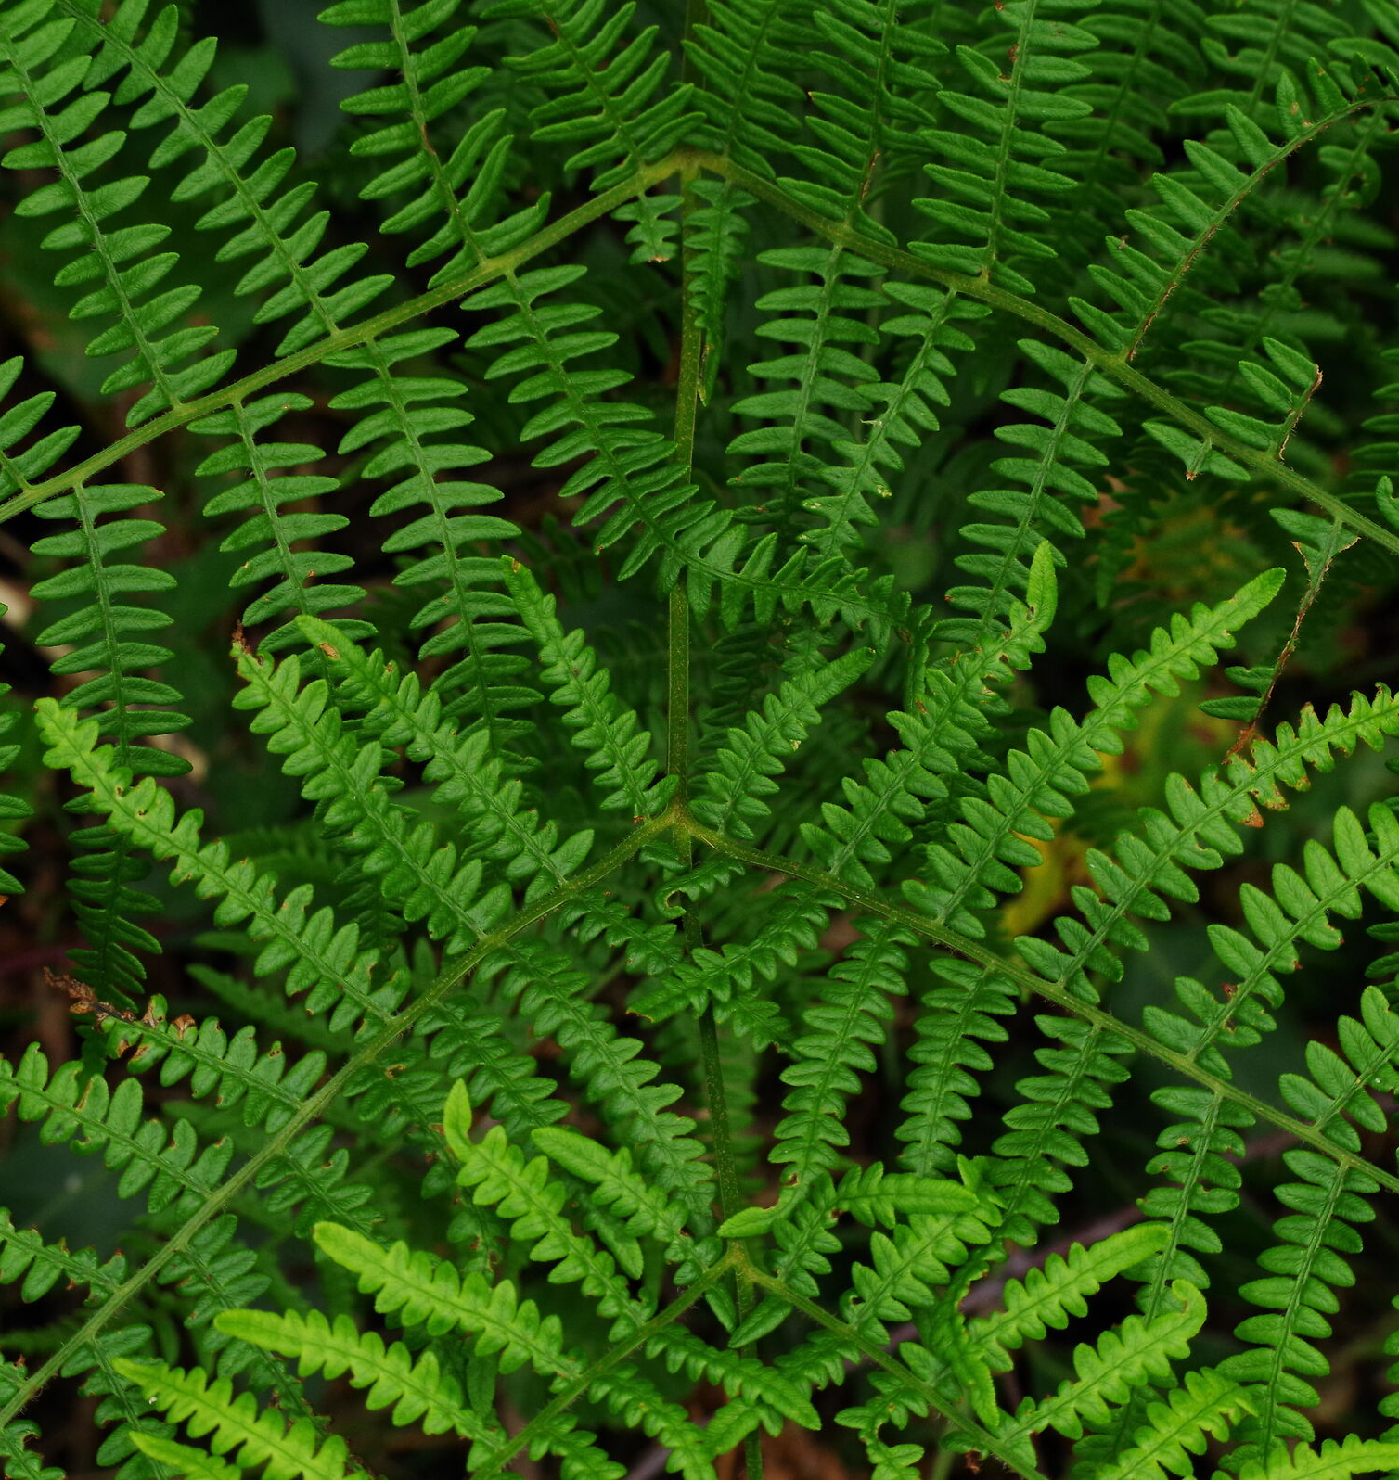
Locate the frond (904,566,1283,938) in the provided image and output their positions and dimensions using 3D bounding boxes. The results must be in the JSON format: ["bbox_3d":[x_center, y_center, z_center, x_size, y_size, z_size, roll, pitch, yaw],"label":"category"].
[{"bbox_3d":[0.060,0.001,1.198,0.017,0.020,0.073,45,94,10],"label":"frond"}]

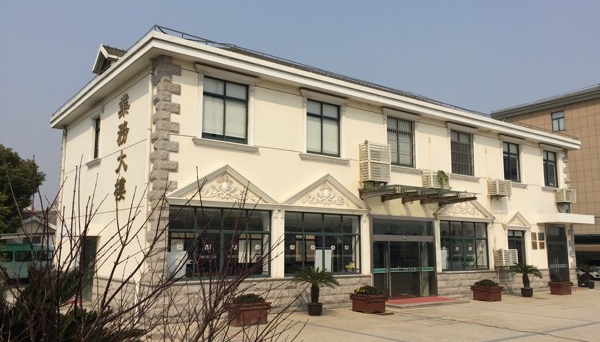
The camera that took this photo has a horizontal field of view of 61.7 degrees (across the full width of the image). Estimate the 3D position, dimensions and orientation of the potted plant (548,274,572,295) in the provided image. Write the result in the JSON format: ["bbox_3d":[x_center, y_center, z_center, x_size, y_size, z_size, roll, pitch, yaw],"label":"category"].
[{"bbox_3d":[11.058,4.833,21.365,0.660,0.810,0.660,3,-8,-18],"label":"potted plant"}]

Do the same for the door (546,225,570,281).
[{"bbox_3d":[12.534,4.064,24.397,1.909,2.820,0.130,7,-10,-36],"label":"door"}]

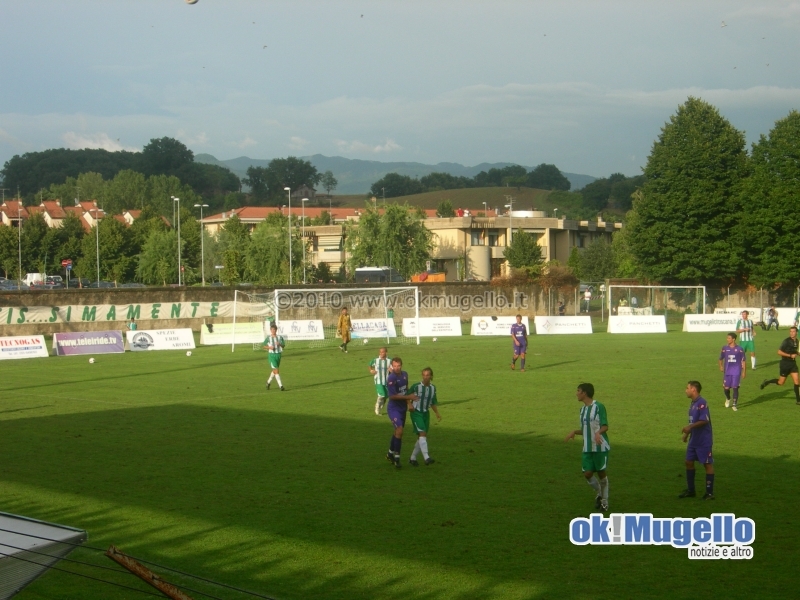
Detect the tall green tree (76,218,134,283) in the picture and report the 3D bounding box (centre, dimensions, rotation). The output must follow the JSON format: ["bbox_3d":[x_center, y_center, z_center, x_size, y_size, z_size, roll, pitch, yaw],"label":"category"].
[{"bbox_3d":[-27.365,-3.869,155.063,5.600,7.448,5.600,-1,1,-10],"label":"tall green tree"}]

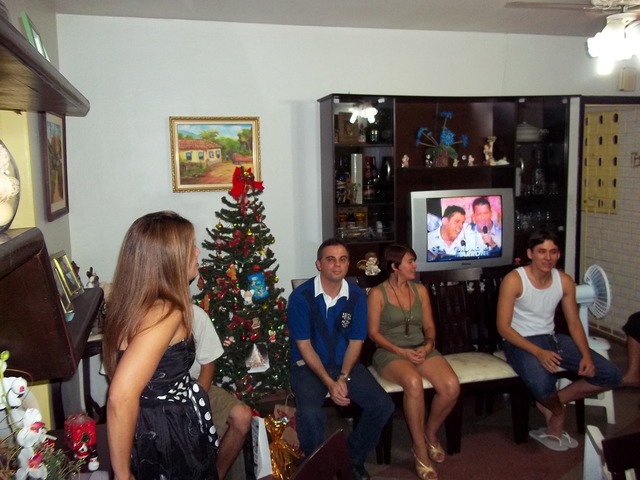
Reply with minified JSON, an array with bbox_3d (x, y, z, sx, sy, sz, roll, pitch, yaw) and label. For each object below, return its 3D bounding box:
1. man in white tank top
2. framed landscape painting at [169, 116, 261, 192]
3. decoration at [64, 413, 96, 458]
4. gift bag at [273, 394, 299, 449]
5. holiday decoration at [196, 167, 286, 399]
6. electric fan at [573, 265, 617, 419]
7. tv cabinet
[{"bbox_3d":[1.384,0.601,3.521,0.553,1.265,0.692,-3,6,-14],"label":"man in white tank top"},{"bbox_3d":[-0.688,-0.571,3.944,0.587,0.498,0.040,-3,6,-14],"label":"framed landscape painting"},{"bbox_3d":[-0.807,0.649,1.988,0.091,0.094,0.091,-6,8,-37],"label":"decoration"},{"bbox_3d":[-0.180,1.082,3.472,0.198,0.370,0.109,0,6,6],"label":"gift bag"},{"bbox_3d":[-0.452,0.382,3.650,0.672,1.640,0.672,-3,6,-14],"label":"holiday decoration"},{"bbox_3d":[1.776,0.671,3.911,0.316,1.028,0.346,-2,6,-8],"label":"electric fan"},{"bbox_3d":[0.891,0.093,4.212,1.714,2.145,0.405,-3,6,-14],"label":"tv cabinet"}]

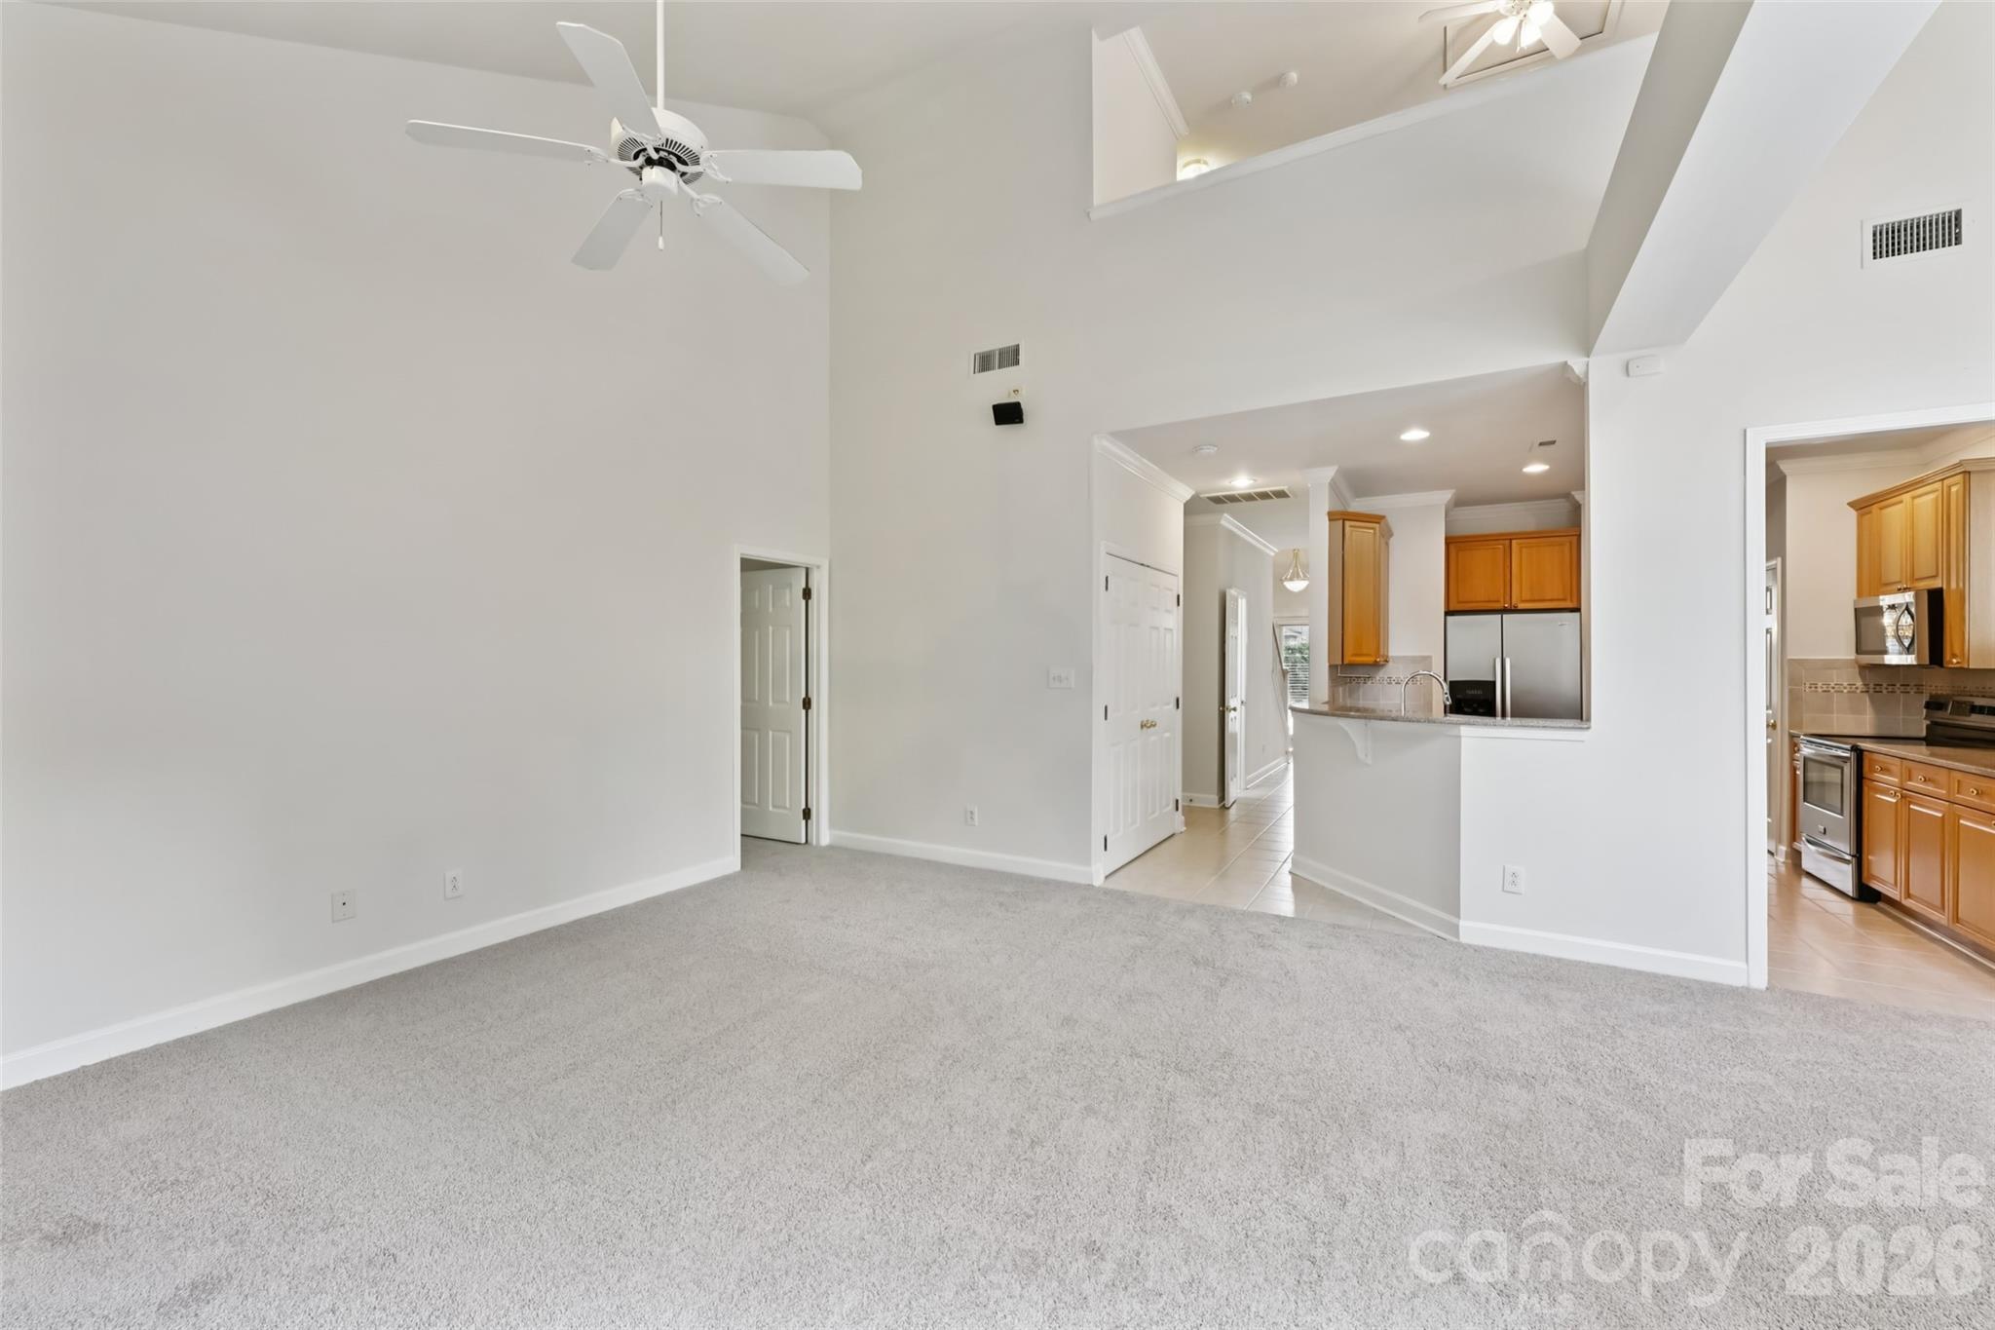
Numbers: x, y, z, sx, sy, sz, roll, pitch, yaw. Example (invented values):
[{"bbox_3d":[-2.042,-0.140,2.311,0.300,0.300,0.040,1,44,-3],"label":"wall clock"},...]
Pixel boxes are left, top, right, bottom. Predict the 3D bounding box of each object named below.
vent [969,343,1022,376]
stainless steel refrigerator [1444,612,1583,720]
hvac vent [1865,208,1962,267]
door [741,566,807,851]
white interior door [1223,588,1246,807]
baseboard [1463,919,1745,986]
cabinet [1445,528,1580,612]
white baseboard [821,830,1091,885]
[{"bbox_3d":[-0.019,-1.995,5.043,0.395,0.185,0.025,0,0,29],"label":"vent"},{"bbox_3d":[4.268,0.461,6.475,0.900,1.746,0.750,0,0,30],"label":"stainless steel refrigerator"},{"bbox_3d":[3.564,-1.668,3.015,0.292,0.188,0.025,0,0,30],"label":"hvac vent"},{"bbox_3d":[-1.753,0.309,5.922,0.760,2.030,0.040,0,0,31],"label":"door"},{"bbox_3d":[2.262,0.307,7.468,0.040,2.030,0.640,0,0,24],"label":"white interior door"},{"bbox_3d":[2.708,1.302,3.530,1.045,0.100,0.020,0,0,30],"label":"baseboard"},{"bbox_3d":[4.305,-0.756,6.539,0.910,0.610,0.580,0,0,30],"label":"cabinet"},{"bbox_3d":[-0.338,1.290,5.250,2.110,0.100,0.020,0,0,29],"label":"white baseboard"}]

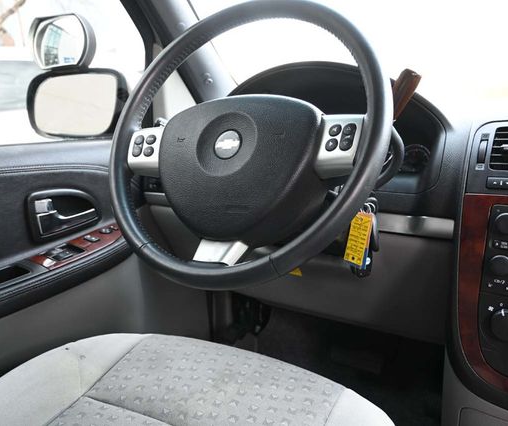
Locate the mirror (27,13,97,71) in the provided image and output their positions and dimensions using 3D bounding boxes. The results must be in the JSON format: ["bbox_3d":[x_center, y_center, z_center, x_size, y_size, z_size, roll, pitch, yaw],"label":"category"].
[{"bbox_3d":[-0.418,-0.372,1.050,0.120,0.110,0.055,2,12,15],"label":"mirror"}]

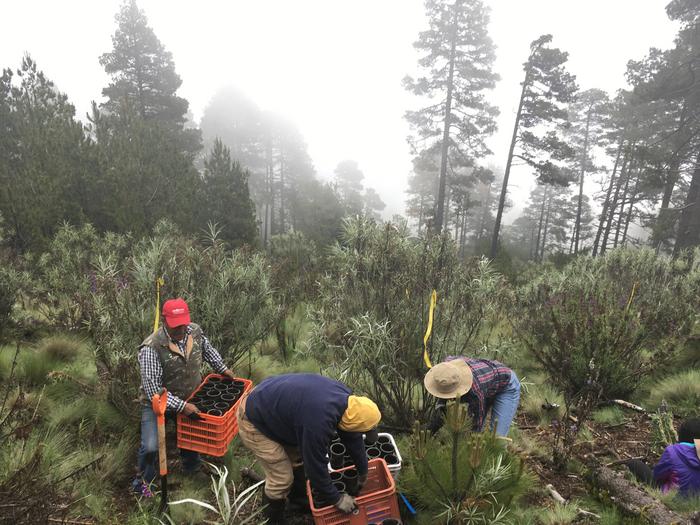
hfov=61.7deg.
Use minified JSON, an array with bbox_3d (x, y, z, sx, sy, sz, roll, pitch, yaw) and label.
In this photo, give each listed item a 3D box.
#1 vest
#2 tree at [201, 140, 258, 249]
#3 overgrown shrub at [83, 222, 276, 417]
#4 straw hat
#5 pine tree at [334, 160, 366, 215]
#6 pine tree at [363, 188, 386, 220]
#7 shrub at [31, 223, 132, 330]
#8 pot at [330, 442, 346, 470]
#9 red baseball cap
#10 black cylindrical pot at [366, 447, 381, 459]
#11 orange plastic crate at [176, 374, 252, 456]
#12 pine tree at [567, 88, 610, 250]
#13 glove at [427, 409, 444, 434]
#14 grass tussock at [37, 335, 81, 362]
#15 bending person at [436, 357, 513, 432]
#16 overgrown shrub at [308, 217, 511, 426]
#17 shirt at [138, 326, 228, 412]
[{"bbox_3d":[-1.280,0.743,4.230,0.290,0.600,0.460,25,29,34],"label":"vest"},{"bbox_3d":[-3.670,-1.919,18.022,1.800,3.740,1.800,2,20,0],"label":"tree"},{"bbox_3d":[-1.667,0.583,5.700,1.850,1.950,1.600,-3,21,-17],"label":"overgrown shrub"},{"bbox_3d":[0.756,0.898,4.500,0.380,0.130,0.360,-14,38,11],"label":"straw hat"},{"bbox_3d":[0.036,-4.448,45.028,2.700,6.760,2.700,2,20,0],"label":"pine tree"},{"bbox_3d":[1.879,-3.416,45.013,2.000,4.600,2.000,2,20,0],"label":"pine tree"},{"bbox_3d":[-3.846,0.244,8.400,1.500,1.650,1.400,-7,22,-25],"label":"shrub"},{"bbox_3d":[-0.080,1.346,4.070,0.103,0.155,0.103,2,20,-1],"label":"pot"},{"bbox_3d":[-1.206,0.357,4.100,0.180,0.150,0.260,-7,40,-29],"label":"red baseball cap"},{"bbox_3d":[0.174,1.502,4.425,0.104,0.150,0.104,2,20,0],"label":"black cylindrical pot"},{"bbox_3d":[-0.982,1.112,4.325,0.360,0.310,0.530,7,18,11],"label":"orange plastic crate"},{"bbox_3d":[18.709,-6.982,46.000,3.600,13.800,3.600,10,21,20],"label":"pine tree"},{"bbox_3d":[0.714,1.329,4.900,0.100,0.210,0.110,6,21,-24],"label":"glove"},{"bbox_3d":[-3.430,1.035,6.900,0.580,0.380,0.550,-8,22,-27],"label":"grass tussock"},{"bbox_3d":[1.017,1.207,4.750,0.850,1.050,0.520,-9,23,-30],"label":"bending person"},{"bbox_3d":[0.535,0.576,5.312,1.700,1.950,1.550,2,20,0],"label":"overgrown shrub"},{"bbox_3d":[-1.207,0.766,4.200,0.580,0.620,0.420,-10,23,-31],"label":"shirt"}]

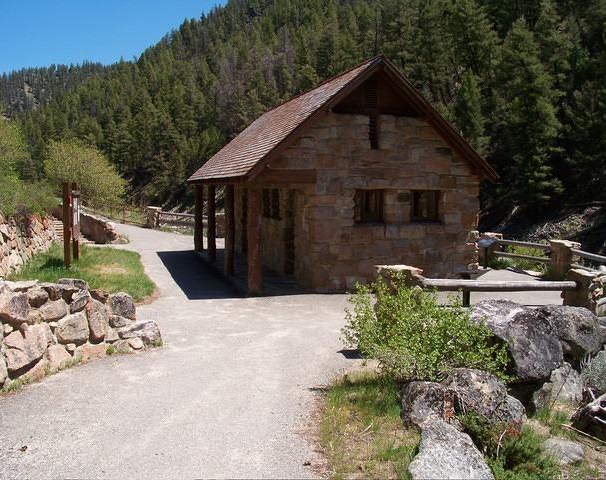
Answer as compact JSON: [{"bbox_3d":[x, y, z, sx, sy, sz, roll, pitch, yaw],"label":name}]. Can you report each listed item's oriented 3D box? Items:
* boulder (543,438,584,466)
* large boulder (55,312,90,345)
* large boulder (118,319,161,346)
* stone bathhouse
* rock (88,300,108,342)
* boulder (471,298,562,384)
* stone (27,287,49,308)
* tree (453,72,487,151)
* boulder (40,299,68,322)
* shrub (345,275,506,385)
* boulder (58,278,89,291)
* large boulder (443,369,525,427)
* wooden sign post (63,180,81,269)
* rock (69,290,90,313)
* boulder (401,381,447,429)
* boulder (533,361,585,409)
[{"bbox_3d":[1.835,1.495,4.300,0.290,0.170,0.240,2,5,23],"label":"boulder"},{"bbox_3d":[-2.664,1.023,7.050,0.390,0.350,0.350,-2,5,-21],"label":"large boulder"},{"bbox_3d":[-1.911,1.078,7.143,0.370,0.290,0.510,3,6,35],"label":"large boulder"},{"bbox_3d":[0.158,-1.881,18.188,5.975,4.976,10.253,-2,5,-17],"label":"stone bathhouse"},{"bbox_3d":[-2.243,0.876,6.662,0.210,0.480,0.220,3,6,35],"label":"rock"},{"bbox_3d":[2.637,1.248,7.500,1.030,0.820,1.000,2,5,20],"label":"boulder"},{"bbox_3d":[-2.667,0.578,6.154,0.210,0.220,0.230,3,6,35],"label":"stone"},{"bbox_3d":[11.551,-8.244,42.000,2.500,7.200,2.500,1,5,15],"label":"tree"},{"bbox_3d":[-2.567,0.723,6.279,0.250,0.250,0.290,3,6,35],"label":"boulder"},{"bbox_3d":[1.201,0.810,6.100,1.660,1.020,1.350,1,5,11],"label":"shrub"},{"bbox_3d":[-2.746,0.532,7.300,0.380,0.170,0.340,-2,5,-21],"label":"boulder"},{"bbox_3d":[1.467,1.263,4.950,0.650,0.380,0.500,1,5,17],"label":"large boulder"},{"bbox_3d":[-5.717,-0.409,15.181,0.240,2.030,1.484,-1,5,-11],"label":"wooden sign post"},{"bbox_3d":[-2.388,0.656,6.520,0.210,0.240,0.220,3,6,35],"label":"rock"},{"bbox_3d":[0.935,1.260,4.700,0.360,0.320,0.360,1,5,11],"label":"boulder"},{"bbox_3d":[2.795,1.598,6.700,0.540,0.440,0.480,2,5,23],"label":"boulder"}]

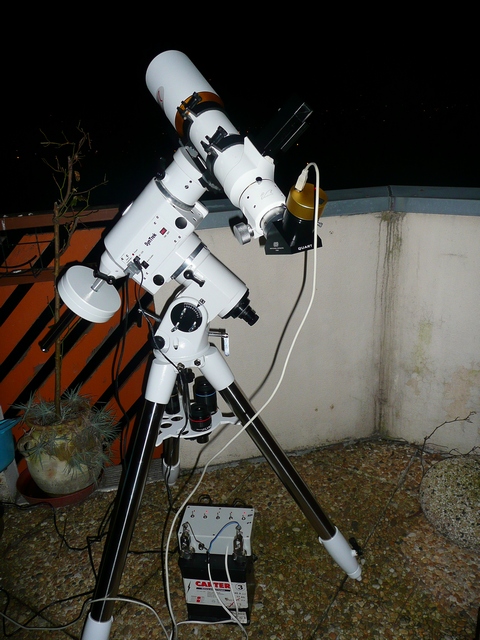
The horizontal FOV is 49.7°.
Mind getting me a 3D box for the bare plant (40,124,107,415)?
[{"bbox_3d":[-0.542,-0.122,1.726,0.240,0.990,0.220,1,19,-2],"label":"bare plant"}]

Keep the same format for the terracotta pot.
[{"bbox_3d":[-0.670,0.473,1.932,0.305,0.300,0.285,-4,19,1],"label":"terracotta pot"}]

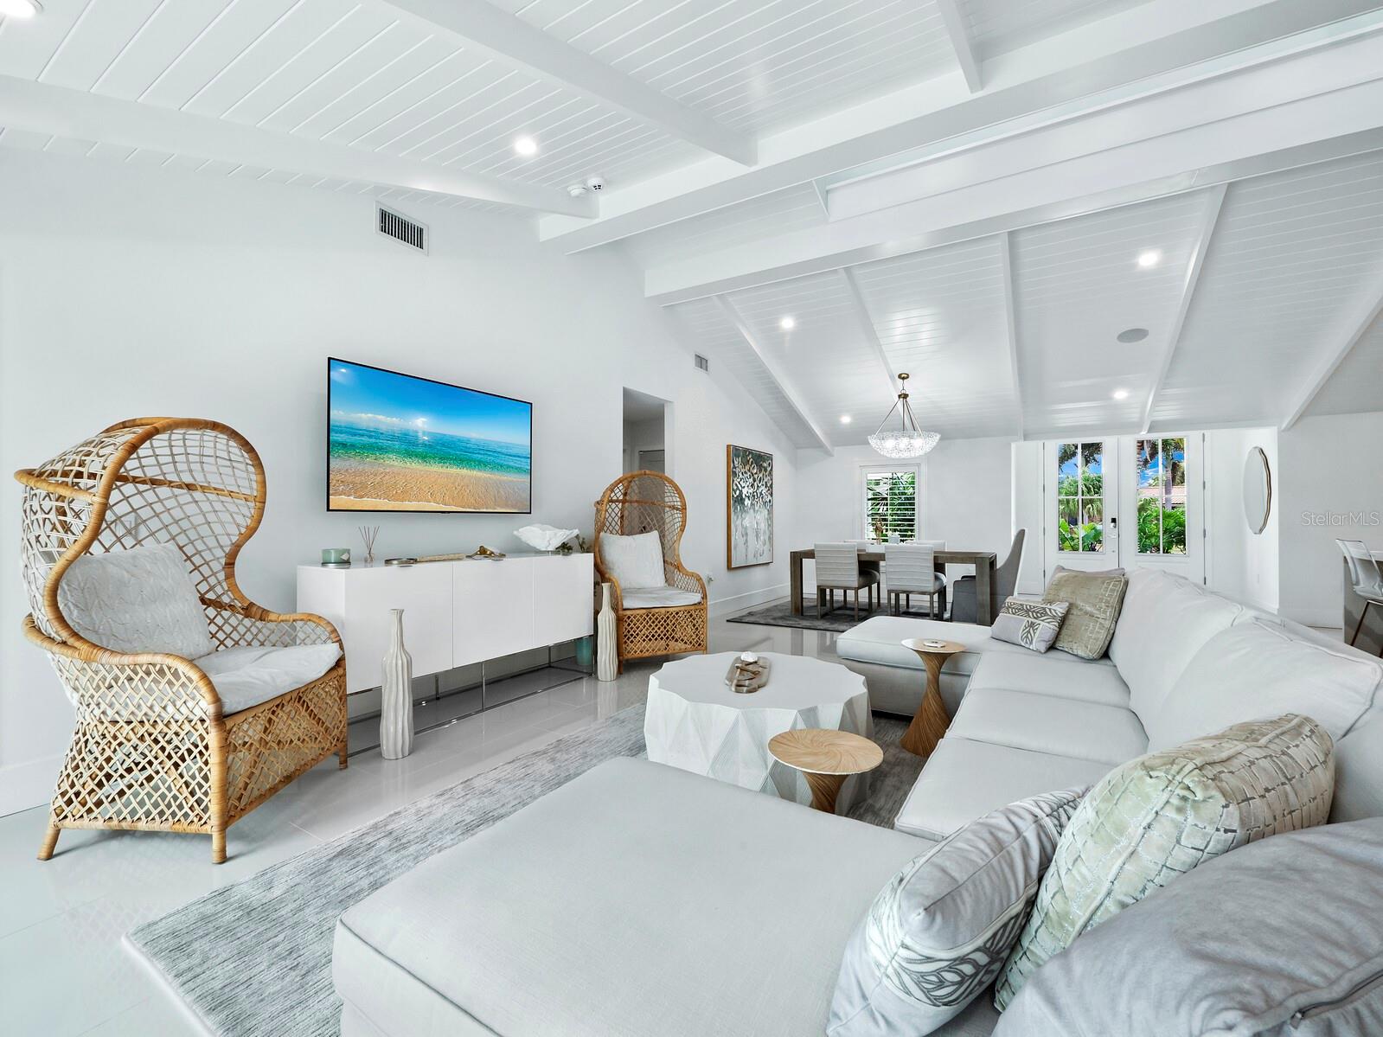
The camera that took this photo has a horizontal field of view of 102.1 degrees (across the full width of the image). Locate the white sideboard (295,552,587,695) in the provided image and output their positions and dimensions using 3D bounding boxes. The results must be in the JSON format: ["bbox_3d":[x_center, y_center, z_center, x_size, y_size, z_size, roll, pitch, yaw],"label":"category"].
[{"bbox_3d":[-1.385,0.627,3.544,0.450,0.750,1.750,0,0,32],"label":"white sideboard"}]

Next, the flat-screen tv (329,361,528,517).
[{"bbox_3d":[-1.597,-0.454,3.640,0.050,0.830,1.440,0,0,32],"label":"flat-screen tv"}]

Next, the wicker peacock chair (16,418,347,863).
[{"bbox_3d":[-2.003,0.375,2.215,0.900,1.540,0.750,0,0,0],"label":"wicker peacock chair"}]

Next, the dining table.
[{"bbox_3d":[2.456,0.792,6.870,2.200,0.765,0.980,0,0,30],"label":"dining table"}]

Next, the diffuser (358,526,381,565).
[{"bbox_3d":[-1.820,0.153,3.160,0.110,0.215,0.120,0,0,33],"label":"diffuser"}]

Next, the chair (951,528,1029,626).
[{"bbox_3d":[3.333,0.654,6.273,0.690,1.070,0.620,0,0,30],"label":"chair"}]

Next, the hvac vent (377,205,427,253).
[{"bbox_3d":[-1.870,-1.870,3.620,0.030,0.195,0.345,0,0,33],"label":"hvac vent"}]

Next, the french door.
[{"bbox_3d":[6.442,-0.001,8.415,1.930,2.430,0.080,0,0,30],"label":"french door"}]

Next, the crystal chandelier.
[{"bbox_3d":[2.530,-1.220,6.650,0.860,1.010,0.860,0,0,30],"label":"crystal chandelier"}]

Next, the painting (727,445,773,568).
[{"bbox_3d":[0.818,-0.133,7.532,0.070,1.560,1.250,0,0,32],"label":"painting"}]

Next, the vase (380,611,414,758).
[{"bbox_3d":[-1.487,0.820,2.830,0.170,0.730,0.170,0,0,33],"label":"vase"}]

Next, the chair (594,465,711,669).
[{"bbox_3d":[-0.390,0.400,4.810,0.780,1.570,0.900,0,0,-25],"label":"chair"}]

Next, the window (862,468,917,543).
[{"bbox_3d":[2.860,-0.170,8.070,0.800,1.160,0.100,0,0,30],"label":"window"}]

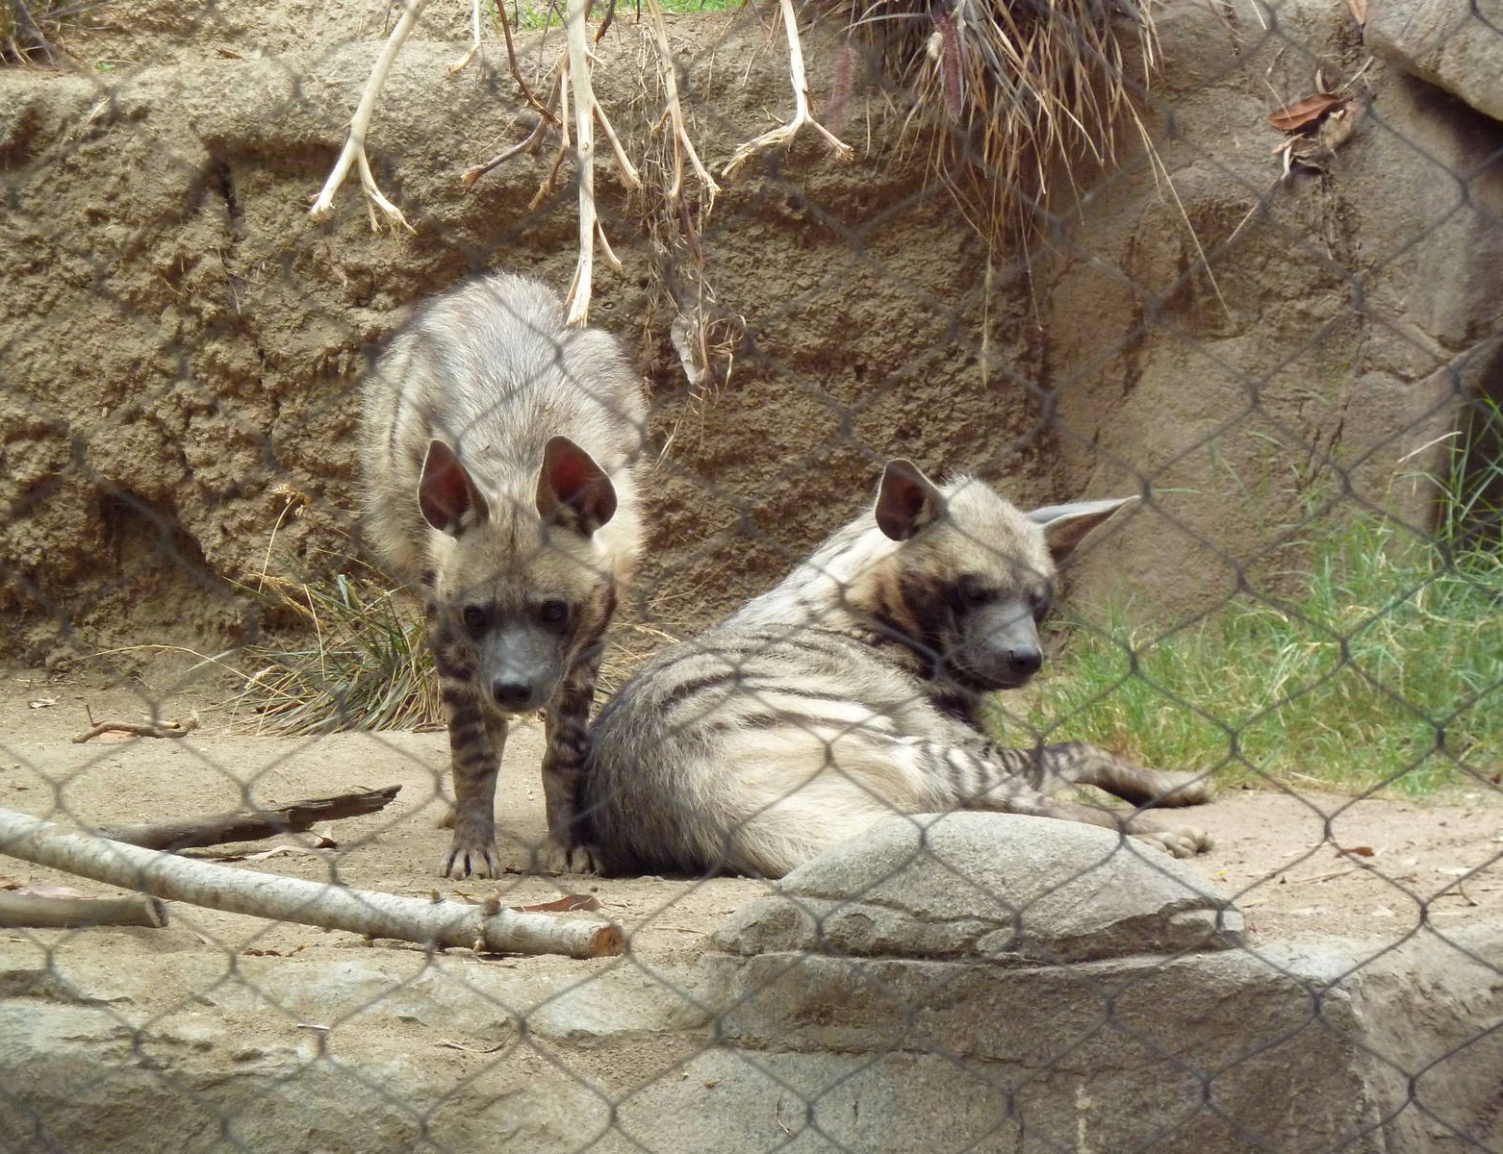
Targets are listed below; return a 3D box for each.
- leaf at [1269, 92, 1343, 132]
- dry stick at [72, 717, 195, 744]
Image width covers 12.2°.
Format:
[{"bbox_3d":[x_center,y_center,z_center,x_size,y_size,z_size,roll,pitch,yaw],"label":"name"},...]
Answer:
[{"bbox_3d":[0.812,-0.681,10.300,0.113,0.055,0.045,0,5,0],"label":"leaf"},{"bbox_3d":[-0.835,0.209,9.500,0.165,0.032,0.060,-1,5,-6],"label":"dry stick"}]

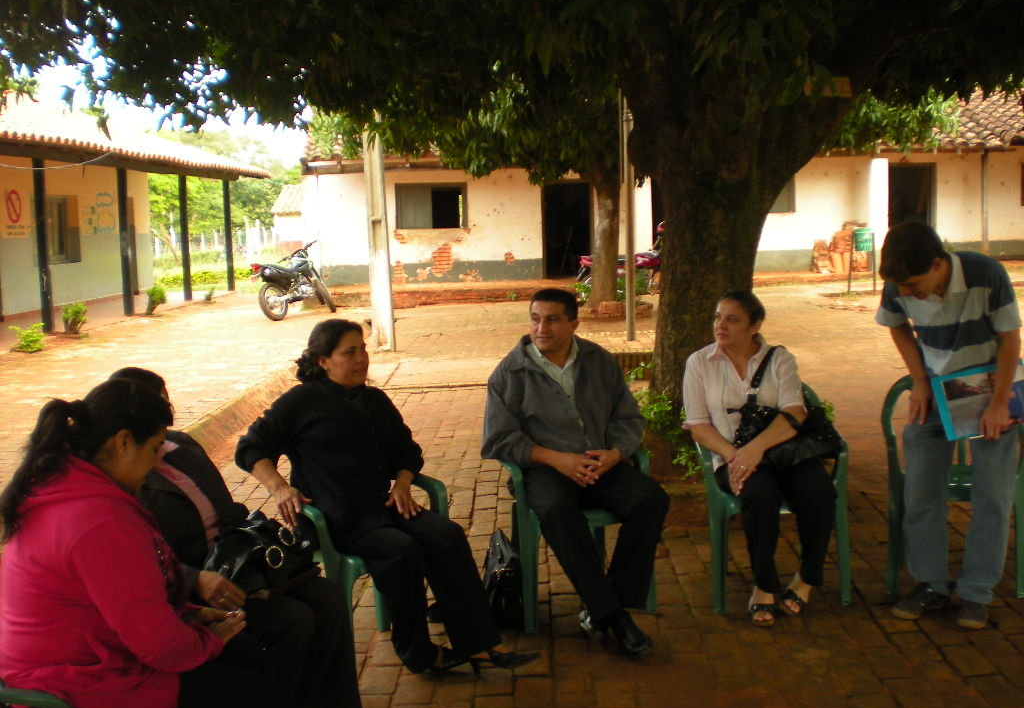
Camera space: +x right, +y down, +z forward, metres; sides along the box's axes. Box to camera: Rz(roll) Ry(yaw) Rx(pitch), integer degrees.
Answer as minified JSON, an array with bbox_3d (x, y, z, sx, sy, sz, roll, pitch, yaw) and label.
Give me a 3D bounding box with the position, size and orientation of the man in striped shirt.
[{"bbox_3d":[1.698,0.255,4.347,0.540,1.530,0.500,2,8,28],"label":"man in striped shirt"}]

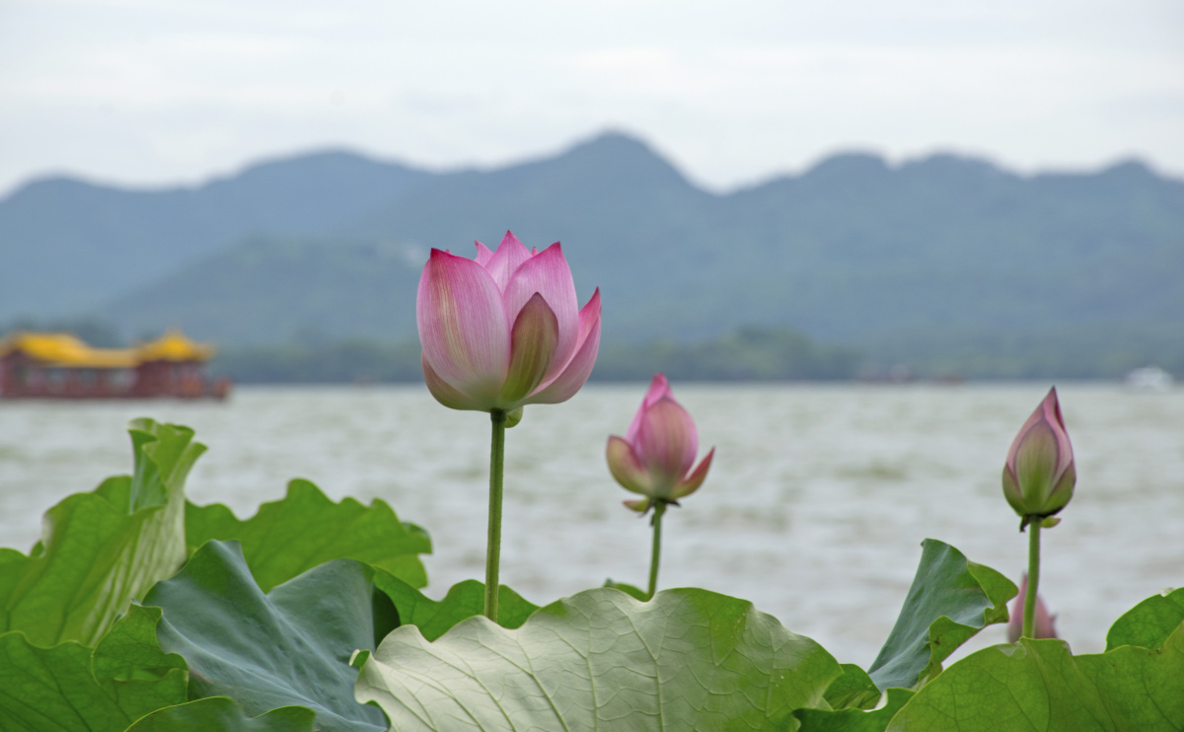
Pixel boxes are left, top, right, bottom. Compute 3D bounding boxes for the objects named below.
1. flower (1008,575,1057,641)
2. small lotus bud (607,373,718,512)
[{"bbox_3d":[0.531,0.304,8.300,0.063,0.110,0.063,2,0,0],"label":"flower"},{"bbox_3d":[0.065,0.072,6.500,0.102,0.127,0.100,0,0,0],"label":"small lotus bud"}]

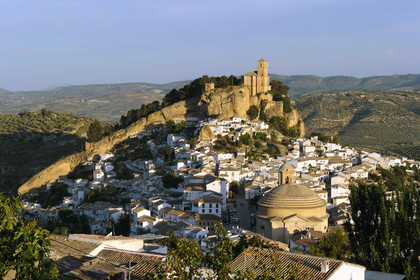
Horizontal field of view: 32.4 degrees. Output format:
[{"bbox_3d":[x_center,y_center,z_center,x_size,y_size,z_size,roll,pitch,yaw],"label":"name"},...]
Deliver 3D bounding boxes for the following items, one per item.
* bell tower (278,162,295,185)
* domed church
[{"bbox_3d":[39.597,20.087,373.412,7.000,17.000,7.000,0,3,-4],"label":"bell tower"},{"bbox_3d":[39.803,29.865,352.939,35.500,34.167,49.000,0,3,-1],"label":"domed church"}]

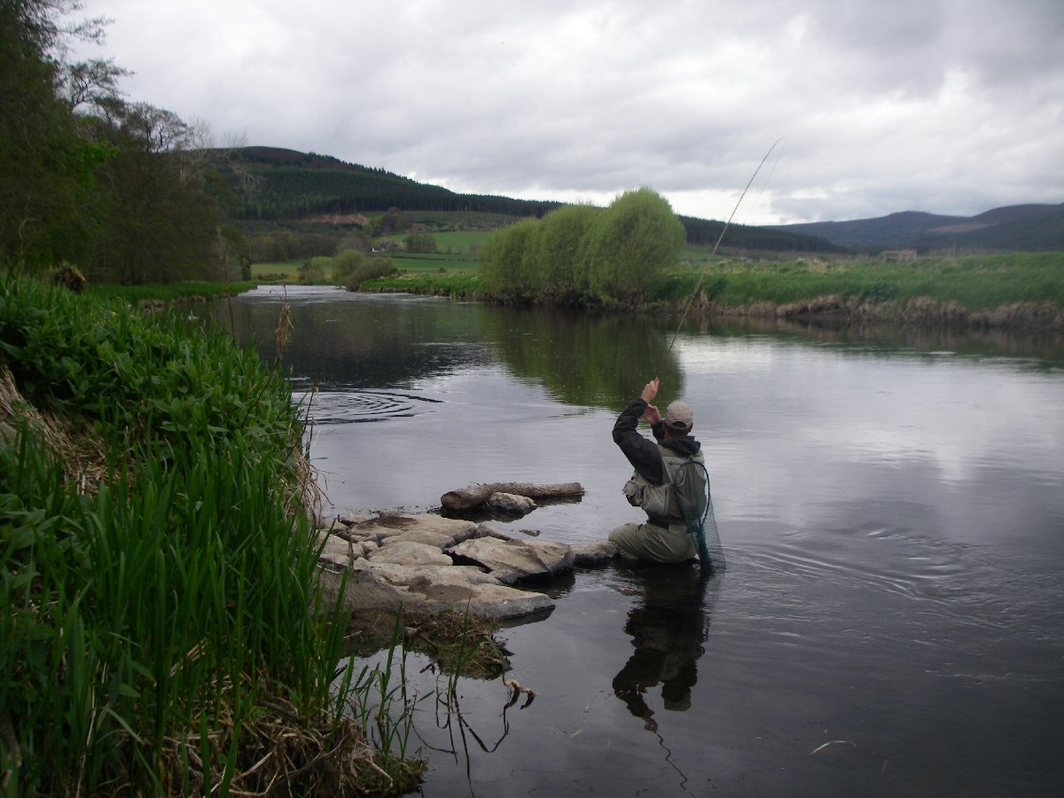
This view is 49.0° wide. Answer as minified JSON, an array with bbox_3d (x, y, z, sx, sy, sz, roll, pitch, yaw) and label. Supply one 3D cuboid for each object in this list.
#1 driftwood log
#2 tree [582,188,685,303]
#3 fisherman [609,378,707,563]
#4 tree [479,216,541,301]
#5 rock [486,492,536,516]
[{"bbox_3d":[-0.125,0.708,8.721,1.140,0.170,0.240,-3,7,-25],"label":"driftwood log"},{"bbox_3d":[5.600,-8.535,65.970,5.600,6.400,5.400,0,6,0],"label":"tree"},{"bbox_3d":[0.750,0.464,7.016,0.520,1.150,0.640,-5,8,-42],"label":"fisherman"},{"bbox_3d":[-1.300,-9.385,78.450,4.600,5.600,4.600,0,6,0],"label":"tree"},{"bbox_3d":[-0.145,0.744,8.473,0.360,0.130,0.250,0,6,0],"label":"rock"}]

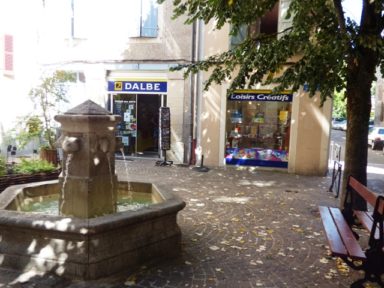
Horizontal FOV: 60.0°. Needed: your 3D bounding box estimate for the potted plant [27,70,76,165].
[{"bbox_3d":[-3.715,-0.661,8.800,1.280,2.550,1.150,1,6,-6],"label":"potted plant"}]

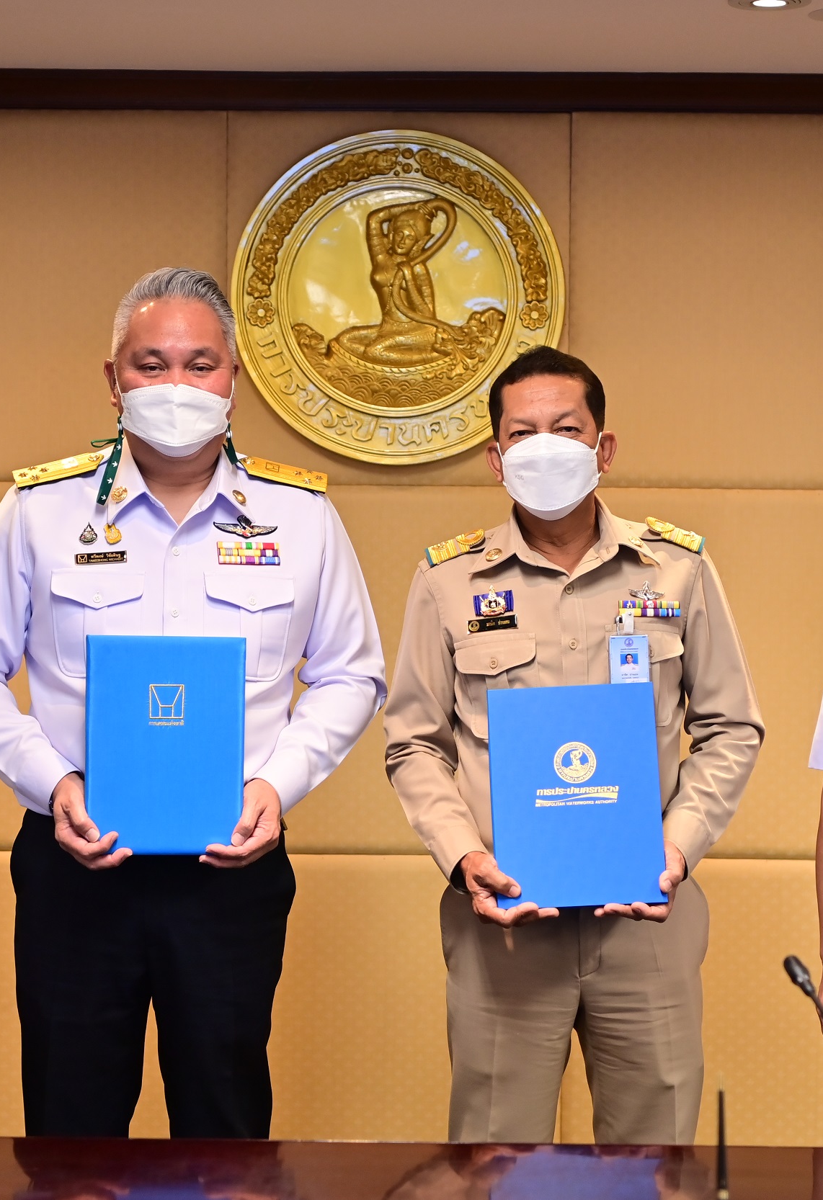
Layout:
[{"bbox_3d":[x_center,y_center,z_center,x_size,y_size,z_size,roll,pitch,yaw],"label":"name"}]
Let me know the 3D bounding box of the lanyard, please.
[{"bbox_3d":[-0.347,-0.186,3.550,0.200,0.120,0.150,0,3,-2],"label":"lanyard"}]

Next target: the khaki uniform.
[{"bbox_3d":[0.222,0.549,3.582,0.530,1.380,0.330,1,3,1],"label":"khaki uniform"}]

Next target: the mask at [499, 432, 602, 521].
[{"bbox_3d":[0.194,-0.173,3.500,0.140,0.122,0.090,-3,3,2],"label":"mask"}]

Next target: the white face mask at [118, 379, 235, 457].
[{"bbox_3d":[-0.330,-0.253,3.500,0.153,0.106,0.090,1,3,-3],"label":"white face mask"}]

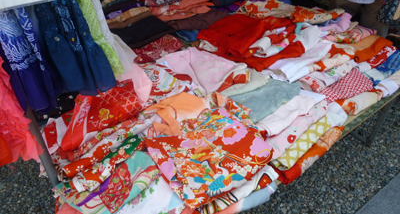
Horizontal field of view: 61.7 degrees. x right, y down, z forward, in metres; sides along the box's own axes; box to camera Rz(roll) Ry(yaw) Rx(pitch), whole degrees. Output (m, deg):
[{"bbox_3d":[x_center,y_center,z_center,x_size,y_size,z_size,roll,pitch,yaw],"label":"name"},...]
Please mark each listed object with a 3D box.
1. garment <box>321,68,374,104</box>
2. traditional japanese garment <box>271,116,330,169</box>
[{"bbox_3d":[0.755,-0.106,1.735,0.360,0.055,0.170,-25,48,-30],"label":"garment"},{"bbox_3d":[0.474,0.144,1.521,0.431,0.060,0.120,-31,51,-32],"label":"traditional japanese garment"}]

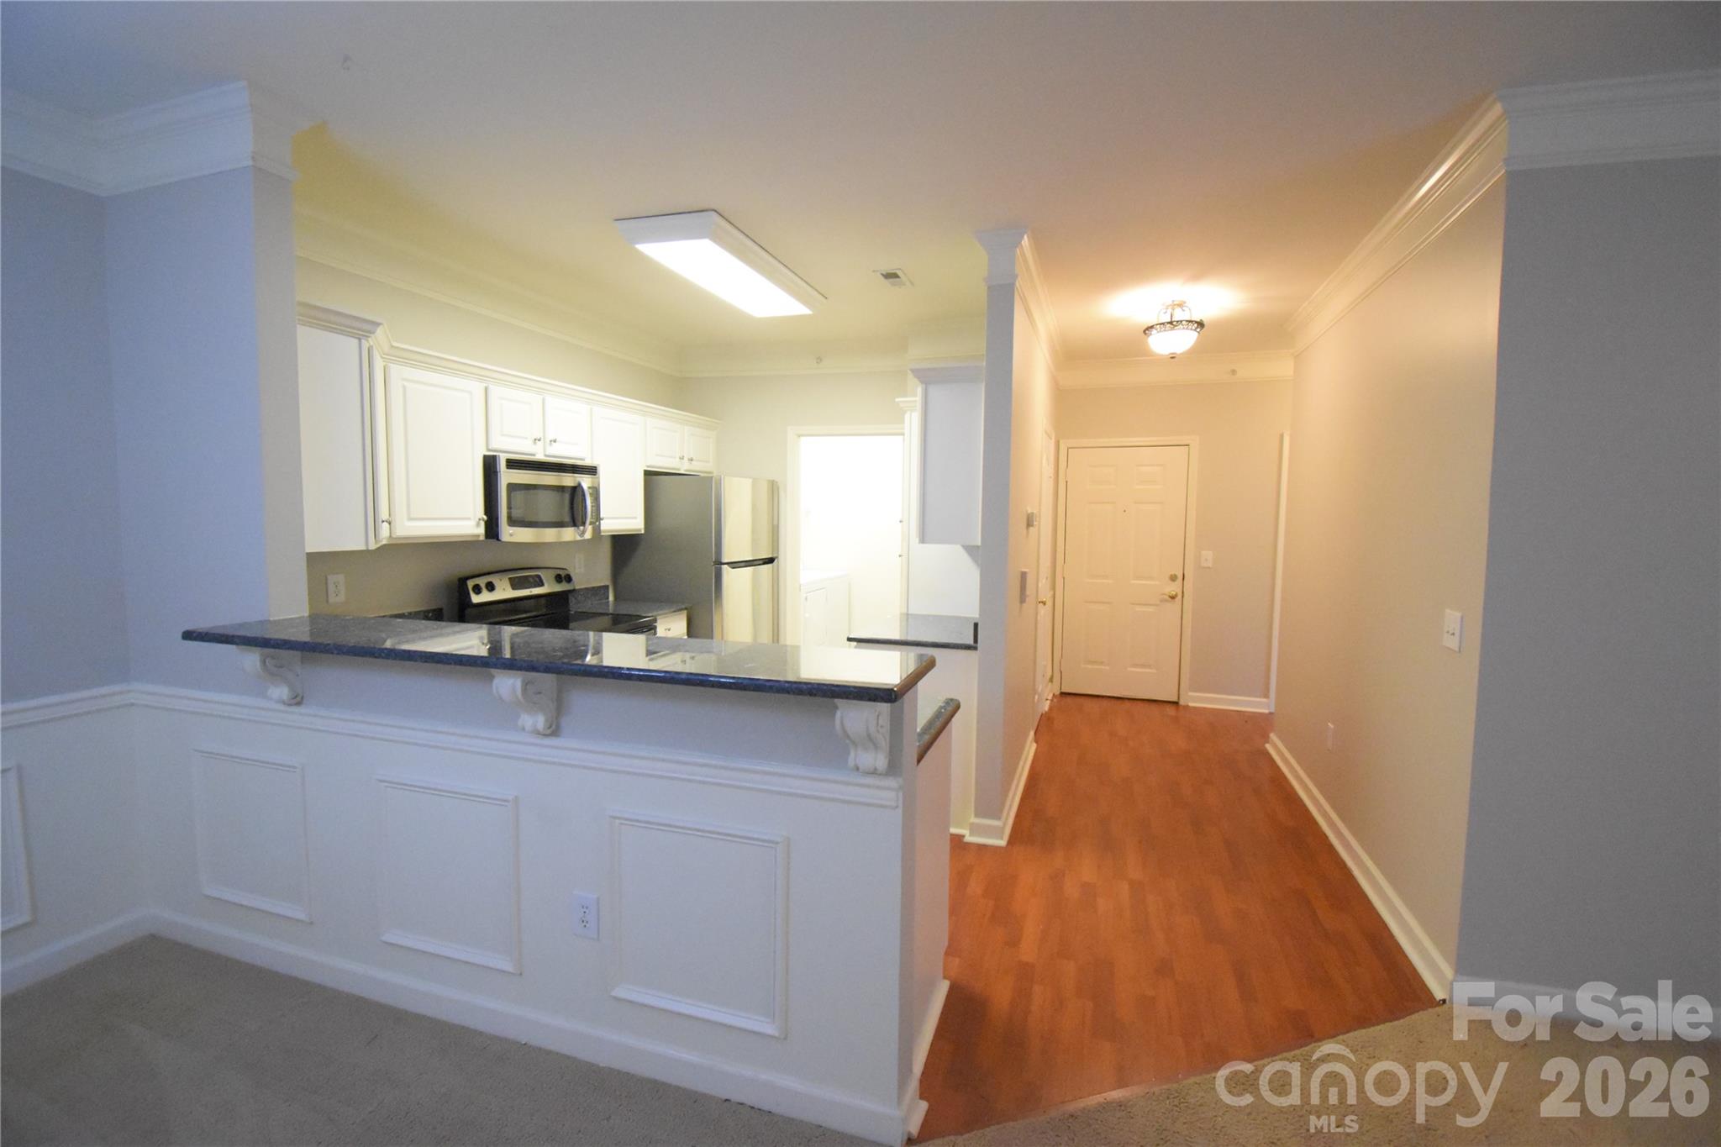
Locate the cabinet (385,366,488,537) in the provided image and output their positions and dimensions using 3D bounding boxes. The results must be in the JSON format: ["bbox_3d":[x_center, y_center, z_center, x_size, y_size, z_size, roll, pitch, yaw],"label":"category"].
[{"bbox_3d":[-2.009,-0.521,3.225,0.319,0.750,0.490,2,5,18],"label":"cabinet"}]

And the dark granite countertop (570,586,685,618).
[{"bbox_3d":[-1.432,0.182,4.283,0.607,0.159,0.466,2,5,19],"label":"dark granite countertop"}]

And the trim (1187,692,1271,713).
[{"bbox_3d":[2.911,1.026,5.671,0.590,0.100,0.030,2,5,18],"label":"trim"}]

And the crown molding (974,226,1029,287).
[{"bbox_3d":[0.592,-1.344,3.045,0.225,0.209,0.061,2,5,19],"label":"crown molding"}]

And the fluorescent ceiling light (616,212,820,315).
[{"bbox_3d":[-0.595,-1.440,3.469,0.462,0.086,1.230,2,5,19],"label":"fluorescent ceiling light"}]

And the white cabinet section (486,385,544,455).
[{"bbox_3d":[-1.842,-0.744,3.553,0.330,0.330,0.380,1,4,19],"label":"white cabinet section"}]

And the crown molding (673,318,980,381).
[{"bbox_3d":[-0.244,-1.528,4.991,2.495,0.204,0.310,2,5,18],"label":"crown molding"}]

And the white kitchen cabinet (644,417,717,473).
[{"bbox_3d":[-1.385,-0.879,5.077,0.319,0.325,0.930,2,5,18],"label":"white kitchen cabinet"}]

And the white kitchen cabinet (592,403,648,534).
[{"bbox_3d":[-1.544,-0.620,4.255,0.327,0.770,0.456,2,5,19],"label":"white kitchen cabinet"}]

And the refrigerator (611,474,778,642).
[{"bbox_3d":[-1.074,0.233,4.827,0.835,1.713,0.754,2,5,19],"label":"refrigerator"}]

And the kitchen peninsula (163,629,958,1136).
[{"bbox_3d":[-0.811,0.747,2.193,2.141,1.140,0.869,2,5,18],"label":"kitchen peninsula"}]

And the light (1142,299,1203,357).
[{"bbox_3d":[1.732,-1.353,3.951,0.318,0.321,0.314,2,5,19],"label":"light"}]

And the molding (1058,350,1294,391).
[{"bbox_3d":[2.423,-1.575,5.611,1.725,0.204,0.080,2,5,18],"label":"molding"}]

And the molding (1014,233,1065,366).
[{"bbox_3d":[1.159,-1.487,4.443,0.061,0.207,3.056,2,5,19],"label":"molding"}]

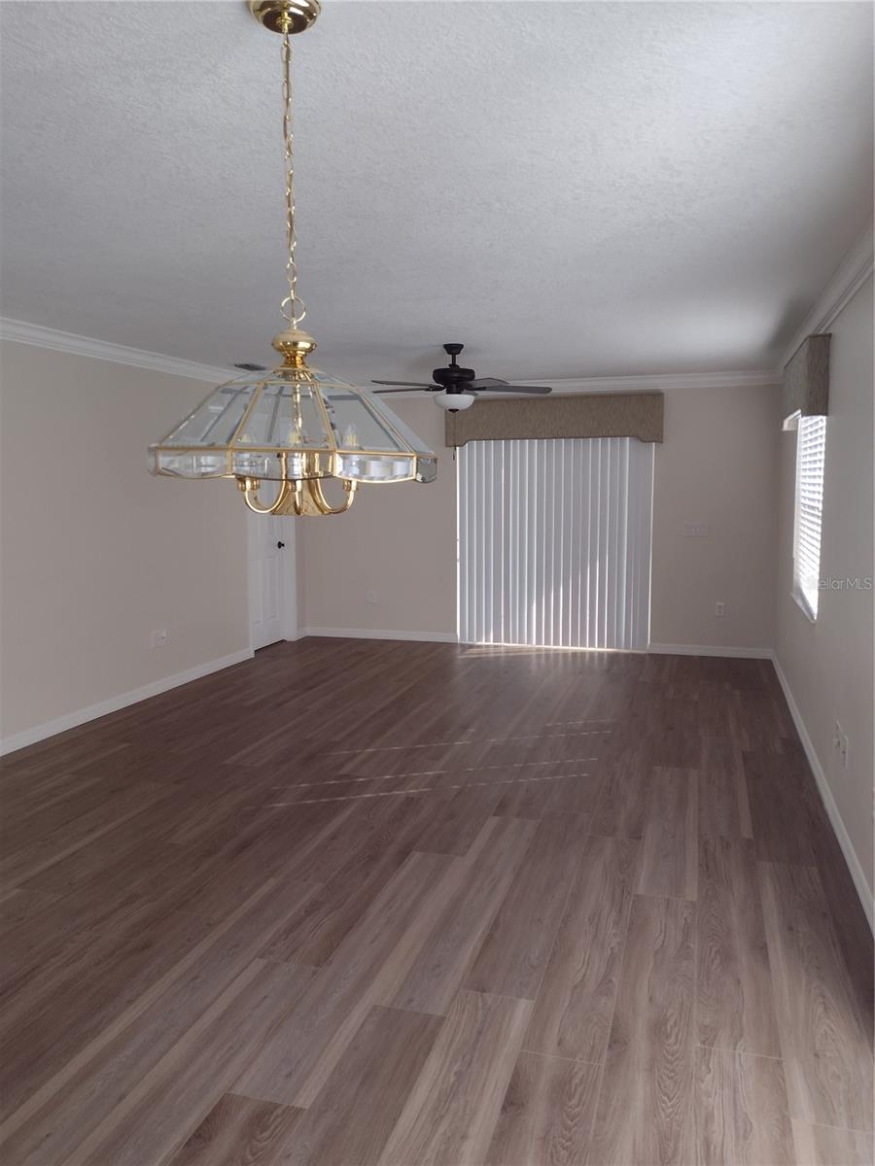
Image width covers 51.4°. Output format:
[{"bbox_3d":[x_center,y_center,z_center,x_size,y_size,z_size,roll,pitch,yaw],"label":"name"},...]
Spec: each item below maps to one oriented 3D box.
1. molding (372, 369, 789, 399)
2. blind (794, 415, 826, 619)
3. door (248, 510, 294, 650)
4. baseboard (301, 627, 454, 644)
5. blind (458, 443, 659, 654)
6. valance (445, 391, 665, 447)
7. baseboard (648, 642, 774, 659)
[{"bbox_3d":[0.768,-1.770,8.184,4.380,0.106,0.086,2,7,16],"label":"molding"},{"bbox_3d":[2.280,-0.489,5.503,0.055,1.220,1.330,2,7,16],"label":"blind"},{"bbox_3d":[-1.576,-0.407,8.373,0.050,2.040,0.790,2,7,16],"label":"door"},{"bbox_3d":[-0.557,0.517,8.870,1.581,0.085,0.018,2,7,16],"label":"baseboard"},{"bbox_3d":[1.040,-0.398,8.296,1.770,1.980,0.080,2,7,16],"label":"blind"},{"bbox_3d":[1.024,-1.440,8.131,1.944,0.415,0.116,2,7,16],"label":"valance"},{"bbox_3d":[2.392,0.603,8.014,1.036,0.085,0.018,2,7,16],"label":"baseboard"}]

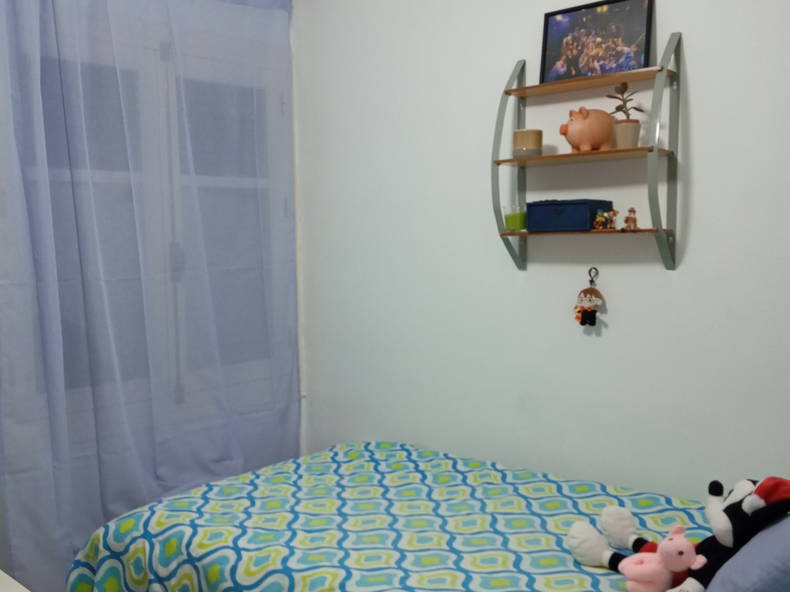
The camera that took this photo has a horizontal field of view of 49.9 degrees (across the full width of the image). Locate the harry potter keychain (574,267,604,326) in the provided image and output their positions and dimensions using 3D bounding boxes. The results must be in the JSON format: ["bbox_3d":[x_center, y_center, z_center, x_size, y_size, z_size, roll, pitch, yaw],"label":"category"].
[{"bbox_3d":[0.508,0.002,2.245,0.078,0.155,0.051,2,5,40],"label":"harry potter keychain"}]

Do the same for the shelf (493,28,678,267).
[{"bbox_3d":[0.481,-0.354,2.187,0.464,0.580,0.138,2,5,40],"label":"shelf"}]

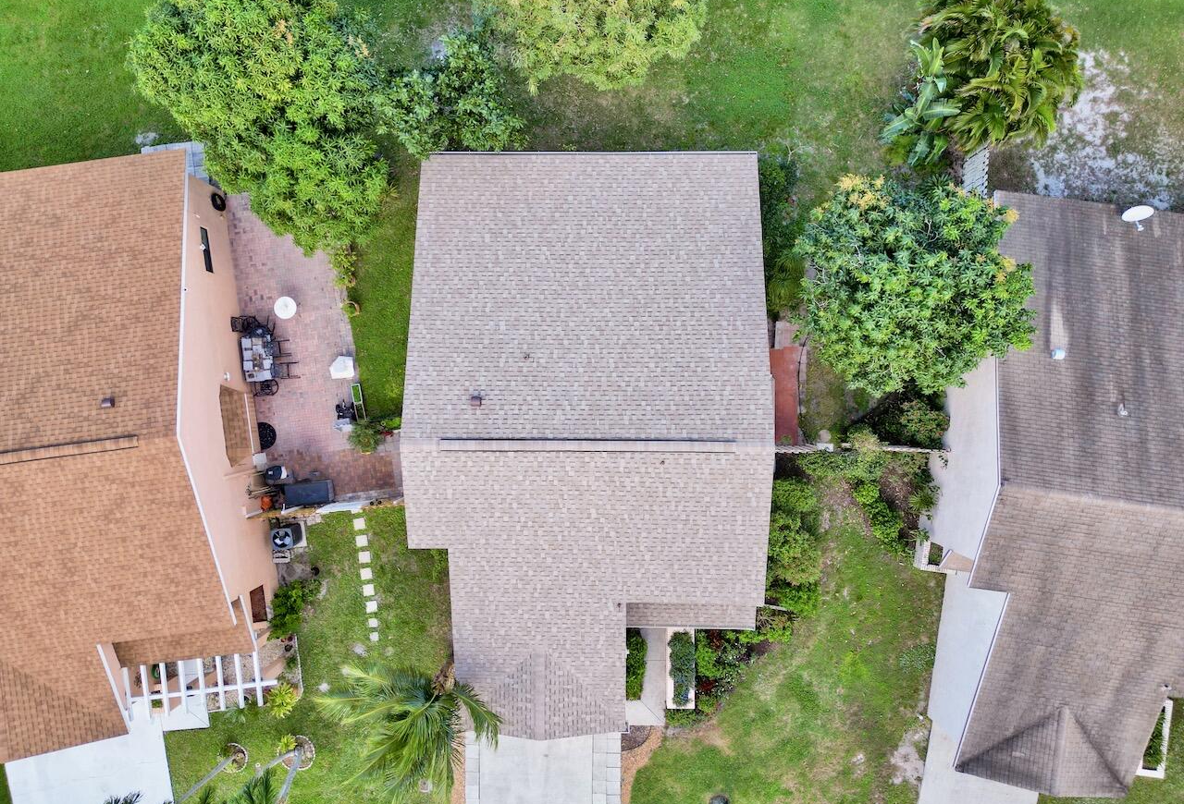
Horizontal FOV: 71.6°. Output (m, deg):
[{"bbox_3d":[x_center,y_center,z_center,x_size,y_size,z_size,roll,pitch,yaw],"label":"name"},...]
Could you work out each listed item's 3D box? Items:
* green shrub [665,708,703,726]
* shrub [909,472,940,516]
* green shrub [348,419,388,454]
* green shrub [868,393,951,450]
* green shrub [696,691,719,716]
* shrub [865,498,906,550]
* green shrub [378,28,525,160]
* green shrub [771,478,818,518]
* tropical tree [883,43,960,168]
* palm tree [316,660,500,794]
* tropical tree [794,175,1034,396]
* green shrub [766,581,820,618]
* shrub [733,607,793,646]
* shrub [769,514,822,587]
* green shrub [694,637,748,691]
[{"bbox_3d":[3.205,10.971,28.678,1.340,0.650,0.580,0,90,1],"label":"green shrub"},{"bbox_3d":[11.388,3.149,28.278,0.940,1.300,1.420,0,90,1],"label":"shrub"},{"bbox_3d":[-7.752,1.199,28.556,1.260,1.300,1.210,0,90,1],"label":"green shrub"},{"bbox_3d":[10.625,0.639,27.901,2.590,2.100,1.990,0,90,1],"label":"green shrub"},{"bbox_3d":[3.860,10.120,27.450,0.780,0.700,0.850,0,90,0],"label":"green shrub"},{"bbox_3d":[10.096,4.224,28.441,1.310,1.000,1.750,0,90,1],"label":"shrub"},{"bbox_3d":[-4.439,-9.849,26.914,4.550,4.600,3.840,0,90,1],"label":"green shrub"},{"bbox_3d":[6.700,3.190,27.200,1.550,1.200,1.400,0,90,0],"label":"green shrub"},{"bbox_3d":[10.801,-9.809,27.401,2.290,3.200,3.970,0,90,1],"label":"tropical tree"},{"bbox_3d":[-5.400,9.600,25.200,5.400,5.200,4.100,0,90,0],"label":"palm tree"},{"bbox_3d":[9.300,-3.400,25.000,6.800,5.600,6.400,0,90,0],"label":"tropical tree"},{"bbox_3d":[6.600,6.550,27.150,1.800,1.200,1.350,0,90,0],"label":"green shrub"},{"bbox_3d":[5.897,7.711,28.382,2.040,1.200,1.190,0,90,1],"label":"shrub"},{"bbox_3d":[6.727,4.966,28.084,2.030,1.800,2.430,0,90,1],"label":"shrub"},{"bbox_3d":[4.290,8.690,27.350,1.750,0.900,1.700,0,90,0],"label":"green shrub"}]

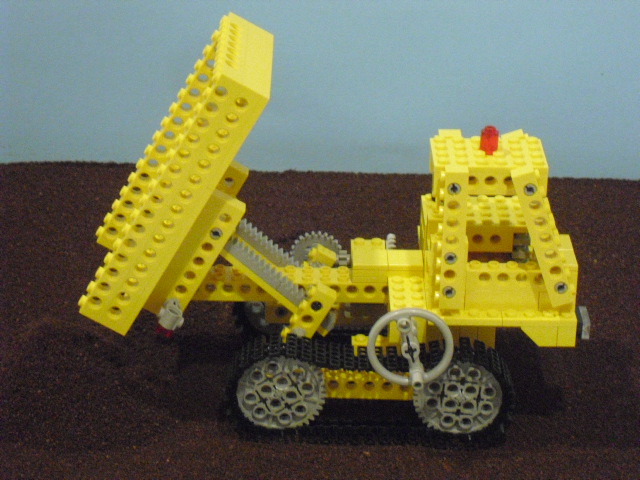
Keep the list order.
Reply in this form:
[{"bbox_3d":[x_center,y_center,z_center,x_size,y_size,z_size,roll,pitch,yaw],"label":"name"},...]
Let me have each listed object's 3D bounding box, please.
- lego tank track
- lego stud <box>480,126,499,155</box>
[{"bbox_3d":[0.022,0.066,0.873,0.126,0.046,0.019,1,25,-1],"label":"lego tank track"},{"bbox_3d":[0.072,-0.043,0.841,0.008,0.011,0.008,1,25,-1],"label":"lego stud"}]

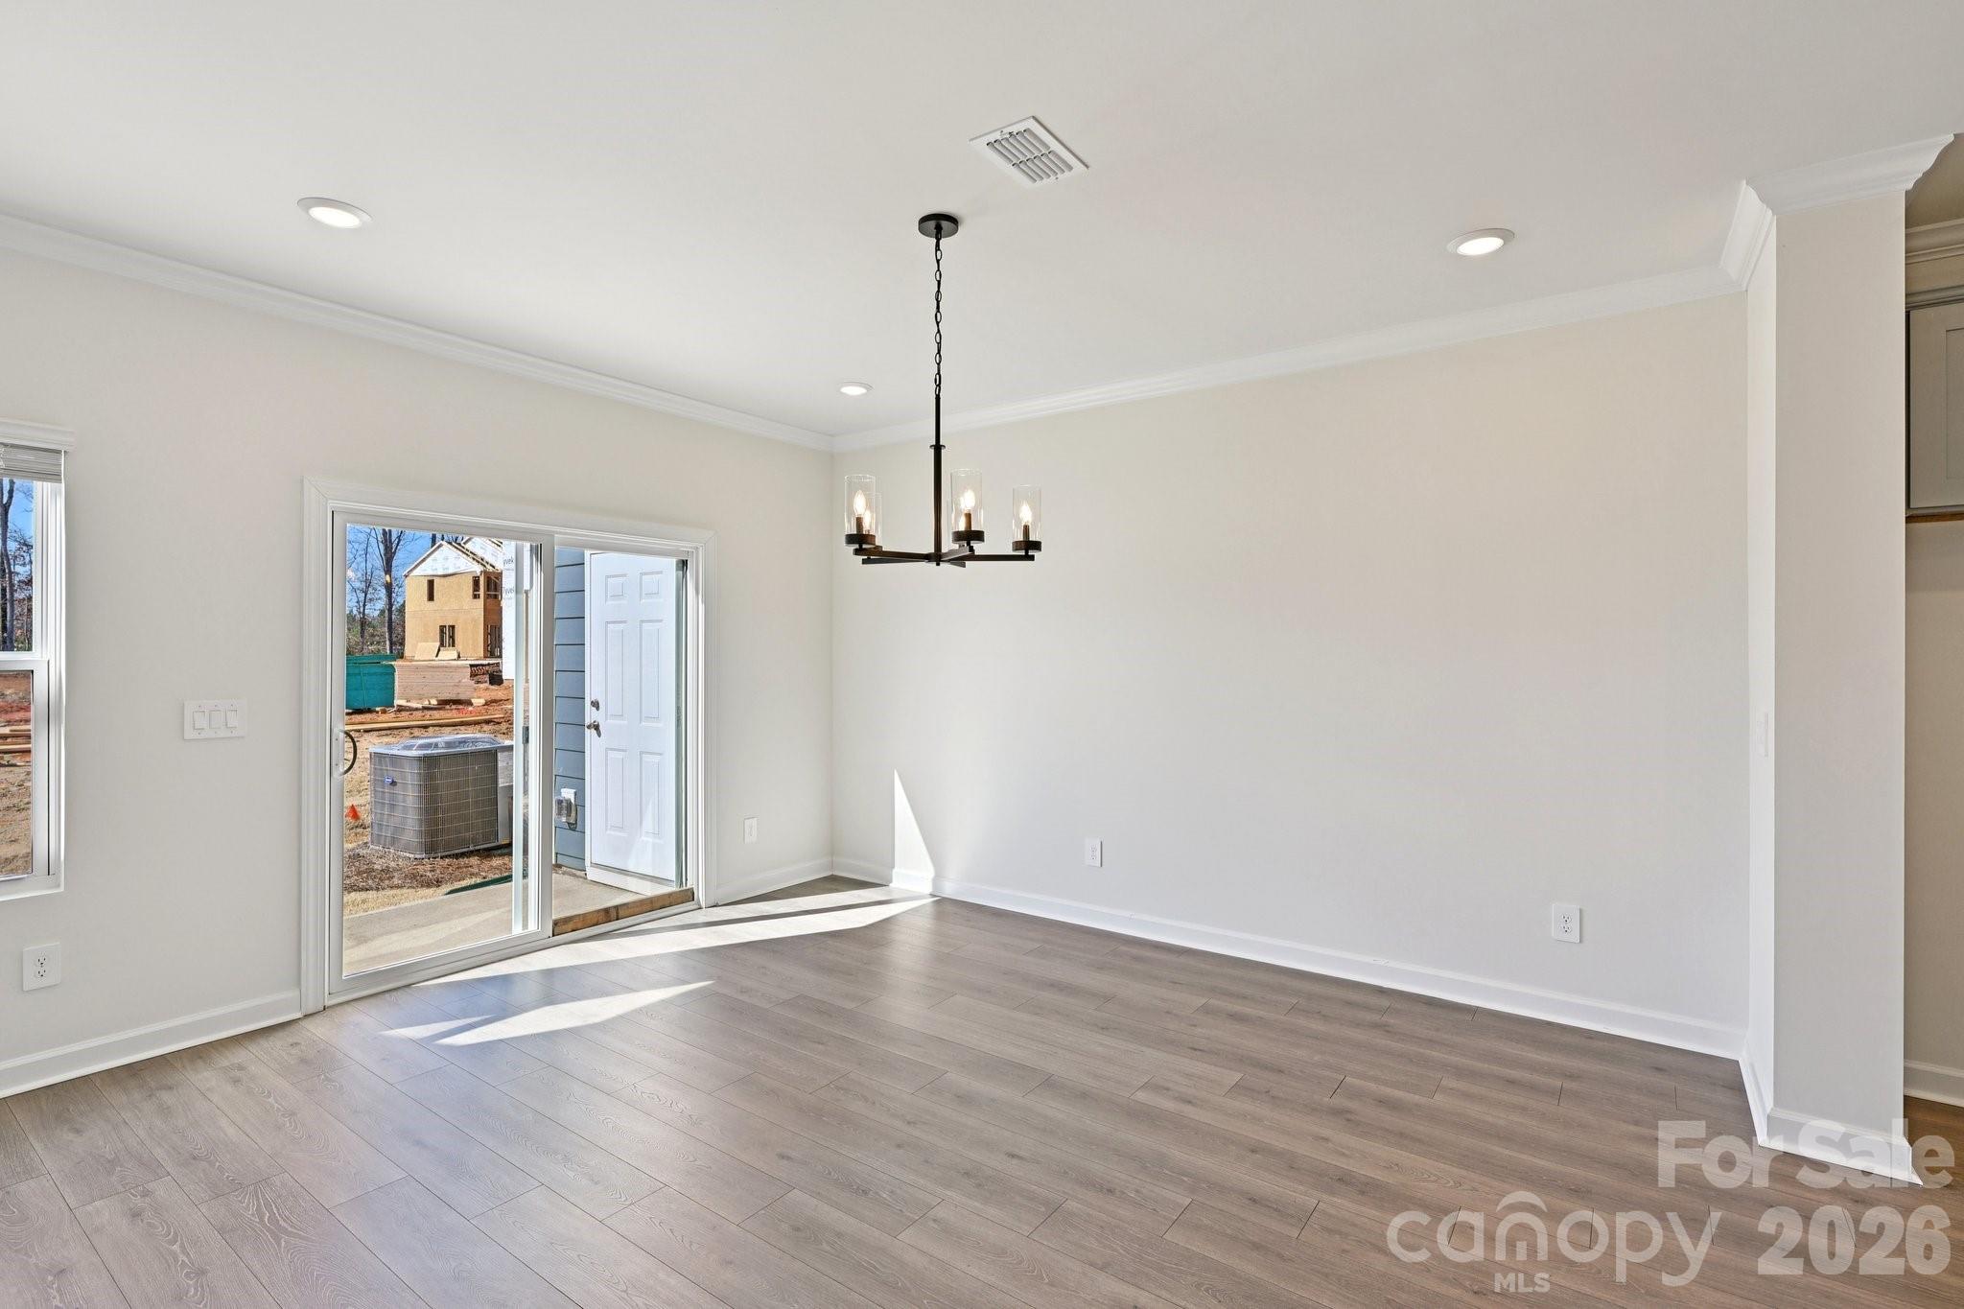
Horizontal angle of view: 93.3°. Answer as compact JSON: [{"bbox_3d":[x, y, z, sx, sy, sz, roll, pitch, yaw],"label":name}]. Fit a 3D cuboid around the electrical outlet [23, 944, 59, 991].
[{"bbox_3d":[-3.022,1.006,2.983,0.009,0.134,0.086,0,0,36],"label":"electrical outlet"}]

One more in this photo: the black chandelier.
[{"bbox_3d":[-0.124,-0.815,2.920,0.610,1.079,0.625,0,0,0],"label":"black chandelier"}]

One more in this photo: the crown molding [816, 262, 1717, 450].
[{"bbox_3d":[0.840,-1.307,4.491,4.449,0.088,0.080,0,0,36],"label":"crown molding"}]

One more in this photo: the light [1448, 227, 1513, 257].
[{"bbox_3d":[1.636,-1.338,3.041,0.190,0.025,0.190,0,0,36],"label":"light"}]

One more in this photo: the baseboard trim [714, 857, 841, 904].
[{"bbox_3d":[-1.199,1.340,5.461,0.020,0.108,0.915,0,0,36],"label":"baseboard trim"}]

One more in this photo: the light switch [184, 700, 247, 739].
[{"bbox_3d":[-2.758,0.236,3.341,0.009,0.134,0.178,0,0,36],"label":"light switch"}]

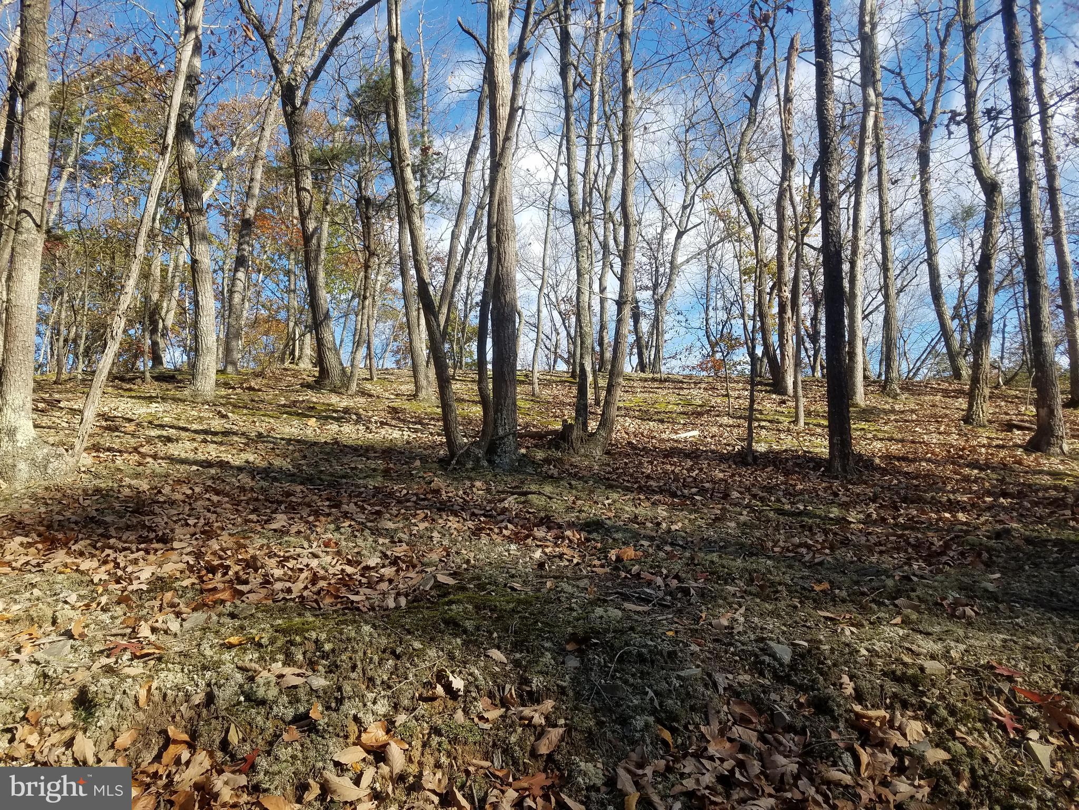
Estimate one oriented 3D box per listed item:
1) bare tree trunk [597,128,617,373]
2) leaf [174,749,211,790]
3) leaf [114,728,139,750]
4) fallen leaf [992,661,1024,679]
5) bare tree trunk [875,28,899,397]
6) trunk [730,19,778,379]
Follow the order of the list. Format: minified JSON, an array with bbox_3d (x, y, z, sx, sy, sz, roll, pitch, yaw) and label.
[{"bbox_3d":[1.520,-3.519,18.271,0.402,5.660,0.350,0,-5,0],"label":"bare tree trunk"},{"bbox_3d":[-0.985,1.035,2.301,0.054,0.022,0.119,16,39,20],"label":"leaf"},{"bbox_3d":[-1.352,1.091,2.650,0.050,0.025,0.092,35,47,19],"label":"leaf"},{"bbox_3d":[1.645,0.926,2.850,0.055,0.025,0.101,-13,19,-41],"label":"fallen leaf"},{"bbox_3d":[6.144,-3.469,14.321,0.384,6.692,0.380,0,-5,0],"label":"bare tree trunk"},{"bbox_3d":[4.196,-3.985,15.849,0.910,7.278,0.700,0,-5,0],"label":"trunk"}]

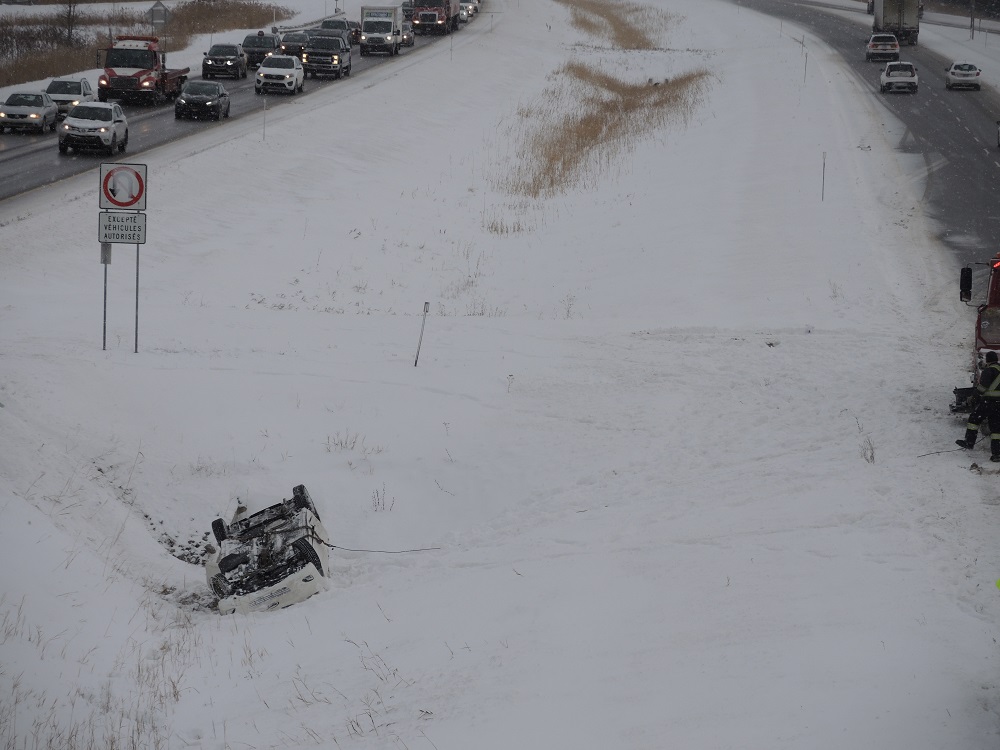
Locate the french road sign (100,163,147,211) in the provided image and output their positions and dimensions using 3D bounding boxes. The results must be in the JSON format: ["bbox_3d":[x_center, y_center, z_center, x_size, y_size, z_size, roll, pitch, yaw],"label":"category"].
[{"bbox_3d":[-7.294,-3.645,85.000,0.900,0.900,0.030,1,6,-3],"label":"french road sign"}]

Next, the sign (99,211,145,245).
[{"bbox_3d":[-7.311,-2.846,85.000,0.900,0.600,0.030,1,6,-3],"label":"sign"}]

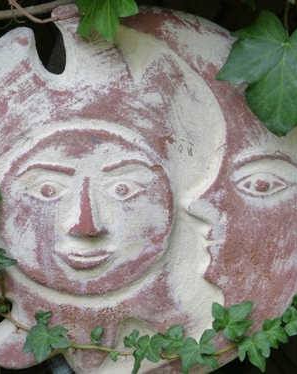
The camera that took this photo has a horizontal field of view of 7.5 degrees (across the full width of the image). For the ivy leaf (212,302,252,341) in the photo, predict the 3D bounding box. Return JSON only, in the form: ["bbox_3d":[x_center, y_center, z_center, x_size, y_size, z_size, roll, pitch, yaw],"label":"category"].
[{"bbox_3d":[0.059,0.093,1.580,0.029,0.027,0.008,0,-20,0],"label":"ivy leaf"}]

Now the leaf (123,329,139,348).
[{"bbox_3d":[-0.012,0.106,1.585,0.011,0.013,0.005,1,-20,10],"label":"leaf"}]

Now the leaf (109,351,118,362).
[{"bbox_3d":[-0.027,0.129,1.730,0.006,0.009,0.004,0,6,0],"label":"leaf"}]

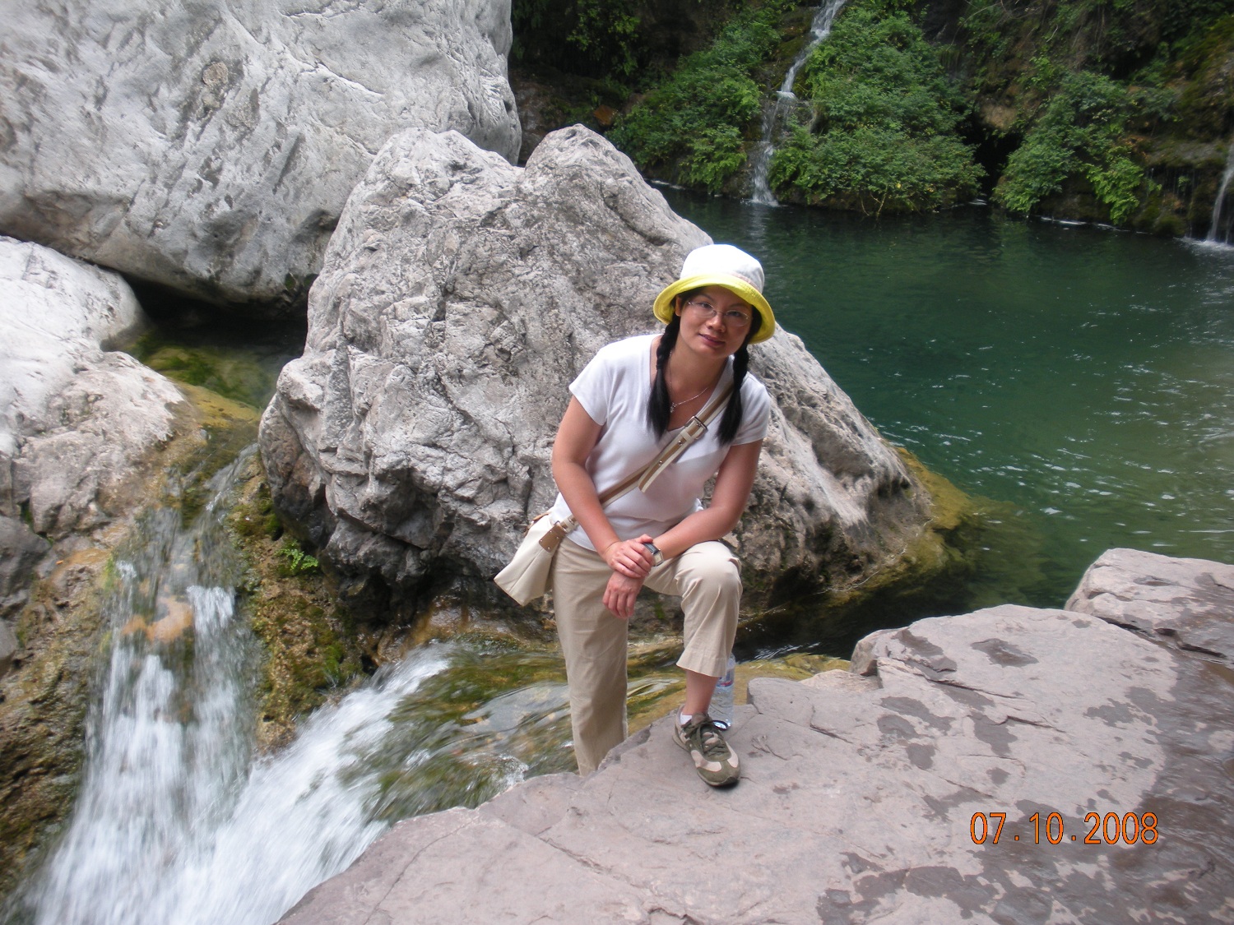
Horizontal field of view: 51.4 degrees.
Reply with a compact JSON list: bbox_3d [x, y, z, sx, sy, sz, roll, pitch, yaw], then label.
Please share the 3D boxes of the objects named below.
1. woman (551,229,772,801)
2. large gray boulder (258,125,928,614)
[{"bbox_3d":[0.100,0.202,2.876,0.500,1.460,0.640,-3,17,-10],"label":"woman"},{"bbox_3d":[-0.080,-0.485,5.228,2.550,1.750,2.000,-3,17,-10],"label":"large gray boulder"}]

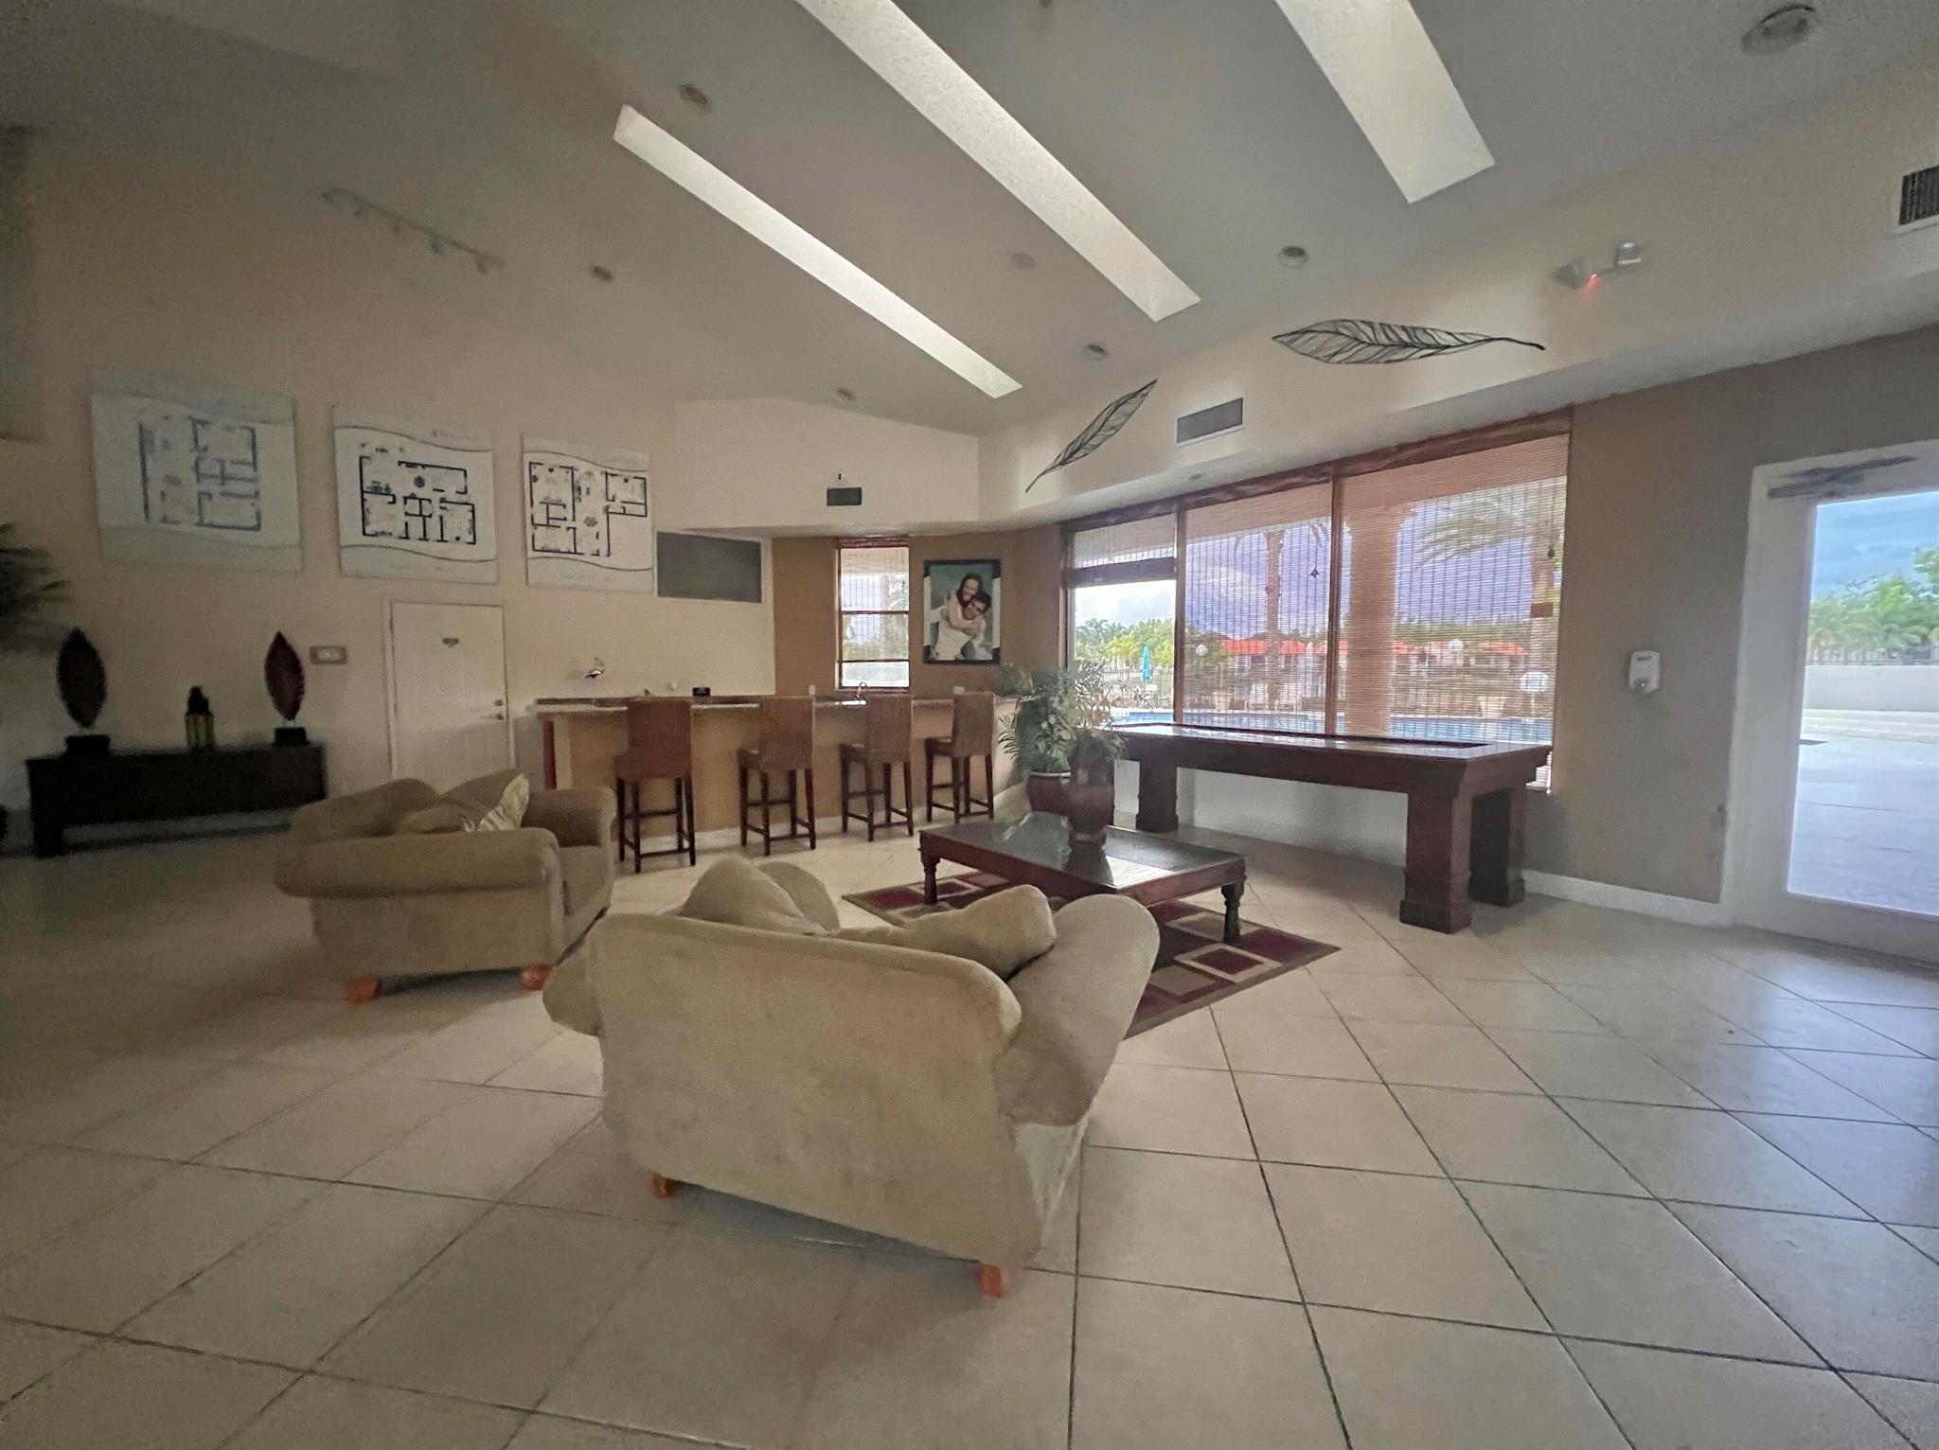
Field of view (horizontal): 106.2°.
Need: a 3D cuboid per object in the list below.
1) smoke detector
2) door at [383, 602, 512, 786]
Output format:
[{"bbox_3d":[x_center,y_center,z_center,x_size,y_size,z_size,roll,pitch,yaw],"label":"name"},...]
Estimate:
[{"bbox_3d":[3.184,-2.713,2.863,0.190,0.050,0.190,18,-7,-34],"label":"smoke detector"},{"bbox_3d":[-5.097,-0.138,7.180,0.930,2.070,0.080,-3,5,-35],"label":"door"}]

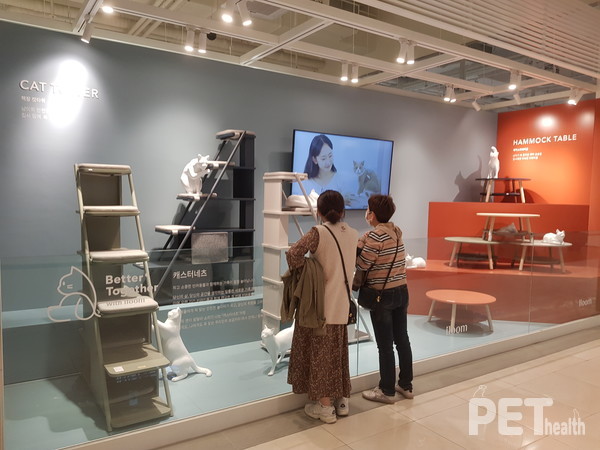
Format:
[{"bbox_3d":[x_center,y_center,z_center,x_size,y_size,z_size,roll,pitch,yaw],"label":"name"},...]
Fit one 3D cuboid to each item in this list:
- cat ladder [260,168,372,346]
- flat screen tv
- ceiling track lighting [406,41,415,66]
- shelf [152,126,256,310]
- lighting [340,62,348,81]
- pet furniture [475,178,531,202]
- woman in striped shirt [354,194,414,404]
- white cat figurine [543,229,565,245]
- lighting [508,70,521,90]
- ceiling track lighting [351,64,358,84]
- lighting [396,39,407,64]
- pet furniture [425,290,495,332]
[{"bbox_3d":[0.188,0.328,4.204,1.030,1.560,0.380,-1,5,-32],"label":"cat ladder"},{"bbox_3d":[0.508,-0.596,5.127,1.450,0.830,0.060,-1,8,-32],"label":"flat screen tv"},{"bbox_3d":[0.891,-1.382,3.626,0.065,0.175,0.080,1,4,-2],"label":"ceiling track lighting"},{"bbox_3d":[-0.926,-0.093,4.173,0.990,1.535,0.380,-1,5,-32],"label":"shelf"},{"bbox_3d":[0.433,-1.484,4.386,0.075,0.190,0.085,-1,5,-32],"label":"lighting"},{"bbox_3d":[2.782,-0.465,6.177,0.700,0.340,0.700,2,4,8],"label":"pet furniture"},{"bbox_3d":[0.658,0.570,3.503,0.500,1.600,0.400,-3,6,-44],"label":"woman in striped shirt"},{"bbox_3d":[3.055,0.132,5.436,0.250,0.185,0.140,4,5,29],"label":"white cat figurine"},{"bbox_3d":[2.150,-1.448,4.516,0.090,0.190,0.100,-1,5,-32],"label":"lighting"},{"bbox_3d":[0.538,-1.487,4.452,0.075,0.190,0.085,-1,5,-32],"label":"ceiling track lighting"},{"bbox_3d":[0.829,-1.417,3.681,0.080,0.200,0.095,-1,5,-32],"label":"lighting"},{"bbox_3d":[1.847,0.991,5.189,0.760,0.355,0.760,2,4,0],"label":"pet furniture"}]

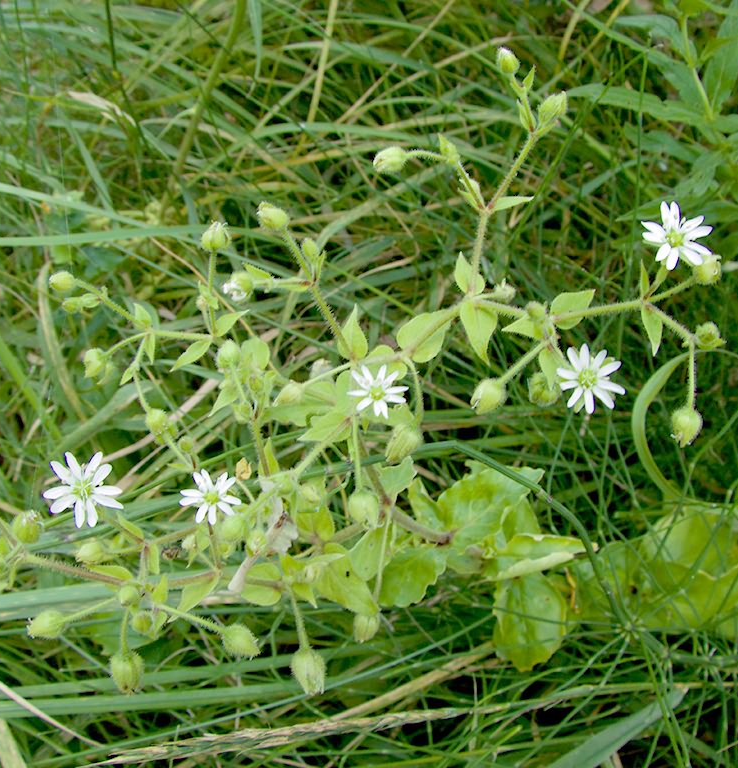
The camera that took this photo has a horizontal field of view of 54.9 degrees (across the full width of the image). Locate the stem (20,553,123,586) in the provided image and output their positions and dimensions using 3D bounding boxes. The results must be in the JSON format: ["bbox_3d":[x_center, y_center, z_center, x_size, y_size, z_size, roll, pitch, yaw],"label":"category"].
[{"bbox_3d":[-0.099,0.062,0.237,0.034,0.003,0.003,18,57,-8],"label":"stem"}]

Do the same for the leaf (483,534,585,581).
[{"bbox_3d":[0.058,0.061,0.250,0.037,0.008,0.017,-10,54,-8],"label":"leaf"}]

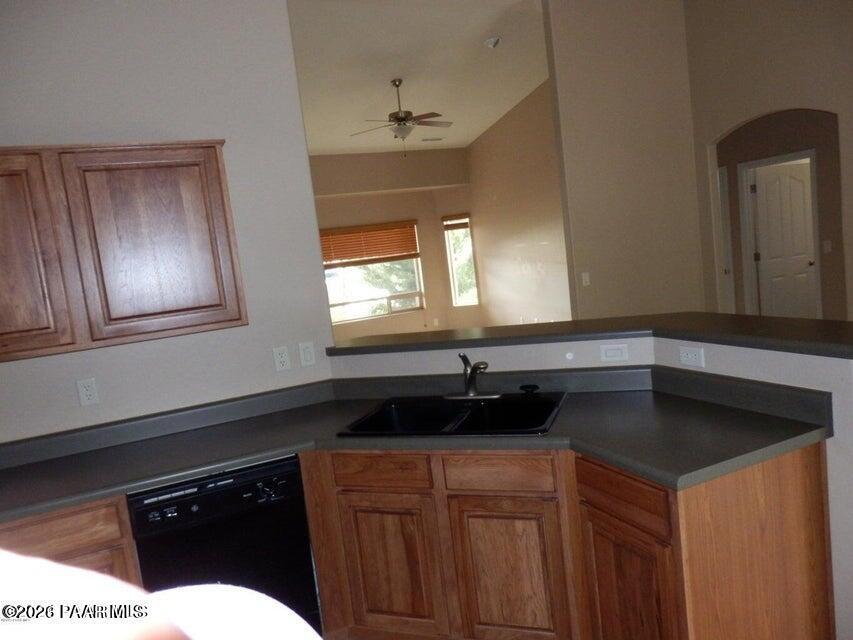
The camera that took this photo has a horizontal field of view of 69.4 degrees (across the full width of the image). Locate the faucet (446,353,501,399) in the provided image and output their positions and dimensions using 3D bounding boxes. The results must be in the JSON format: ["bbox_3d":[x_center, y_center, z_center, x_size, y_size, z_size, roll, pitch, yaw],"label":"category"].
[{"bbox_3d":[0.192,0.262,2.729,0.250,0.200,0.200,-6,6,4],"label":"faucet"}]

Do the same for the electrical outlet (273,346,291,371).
[{"bbox_3d":[-0.701,0.189,2.994,0.071,0.115,0.010,-9,7,-24],"label":"electrical outlet"}]

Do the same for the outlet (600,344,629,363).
[{"bbox_3d":[0.811,0.143,2.660,0.115,0.071,0.010,-4,7,19],"label":"outlet"}]

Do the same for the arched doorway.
[{"bbox_3d":[3.146,-0.565,5.515,0.130,2.421,1.224,-9,7,-24],"label":"arched doorway"}]

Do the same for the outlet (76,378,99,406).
[{"bbox_3d":[-1.456,0.311,2.653,0.071,0.115,0.010,-9,7,-24],"label":"outlet"}]

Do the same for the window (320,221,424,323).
[{"bbox_3d":[-0.869,-0.711,9.152,1.750,1.369,0.100,-9,7,-24],"label":"window"}]

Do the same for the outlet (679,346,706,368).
[{"bbox_3d":[1.032,0.144,2.393,0.010,0.071,0.115,-9,7,-24],"label":"outlet"}]

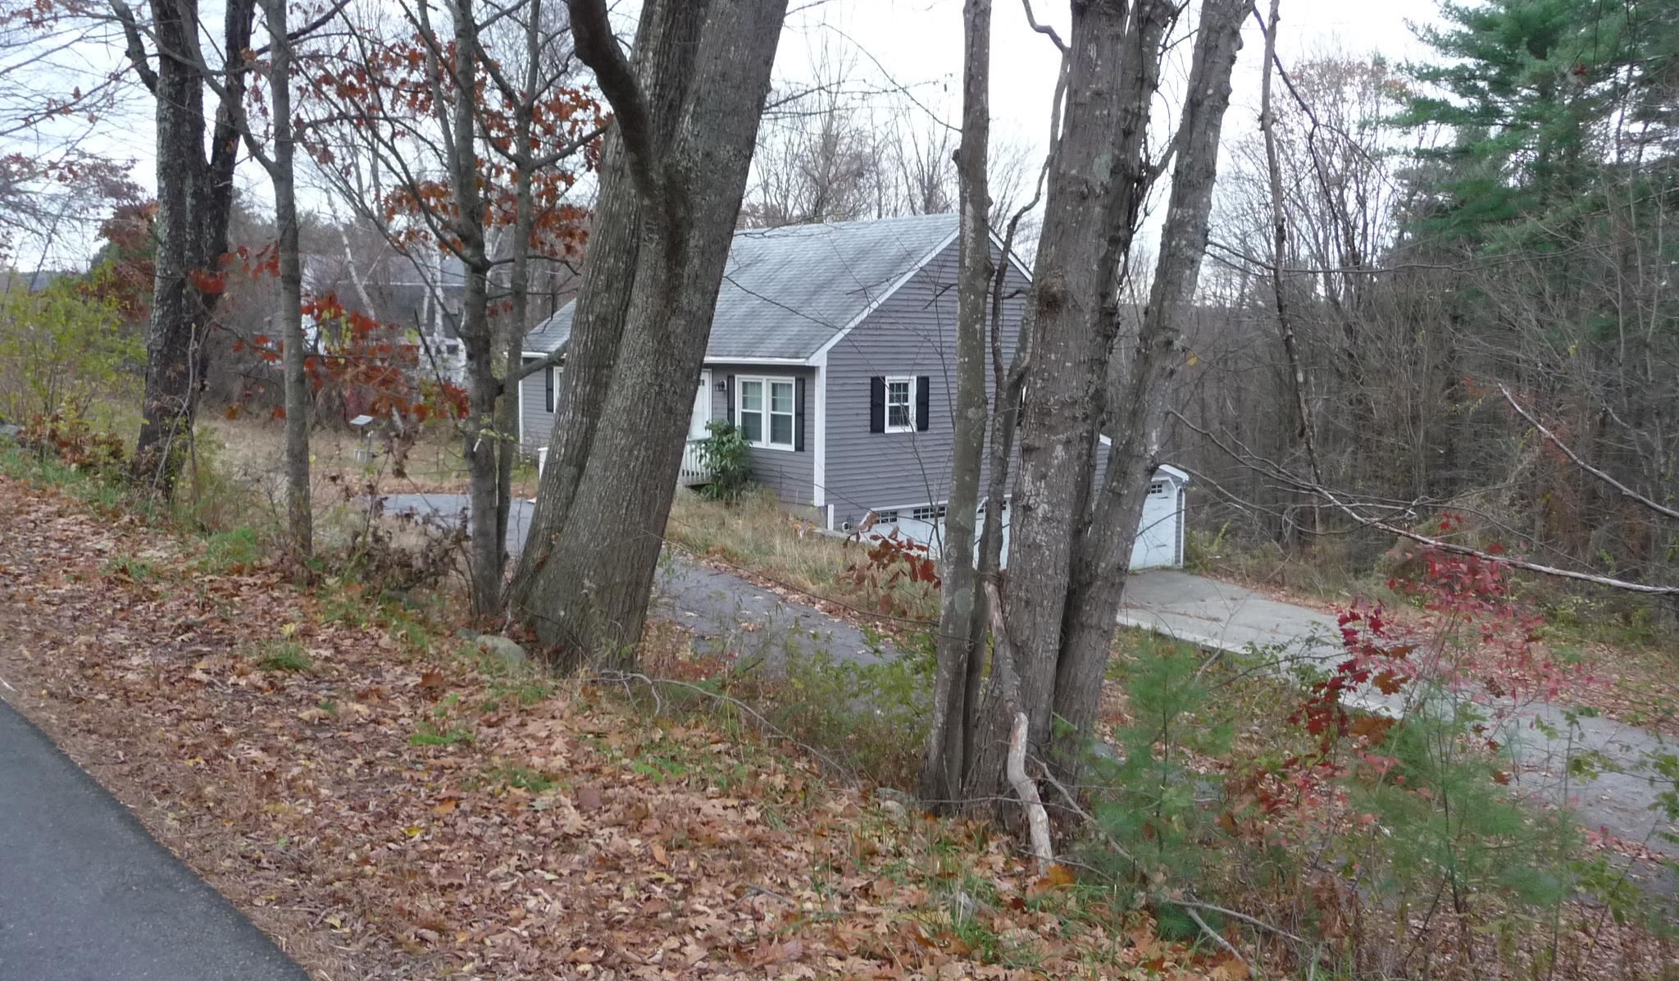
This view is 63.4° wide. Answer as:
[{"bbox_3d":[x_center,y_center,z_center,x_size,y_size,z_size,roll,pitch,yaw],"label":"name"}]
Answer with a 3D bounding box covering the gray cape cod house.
[{"bbox_3d":[0.307,-2.233,33.527,12.828,8.154,11.264,-5,9,-43],"label":"gray cape cod house"}]

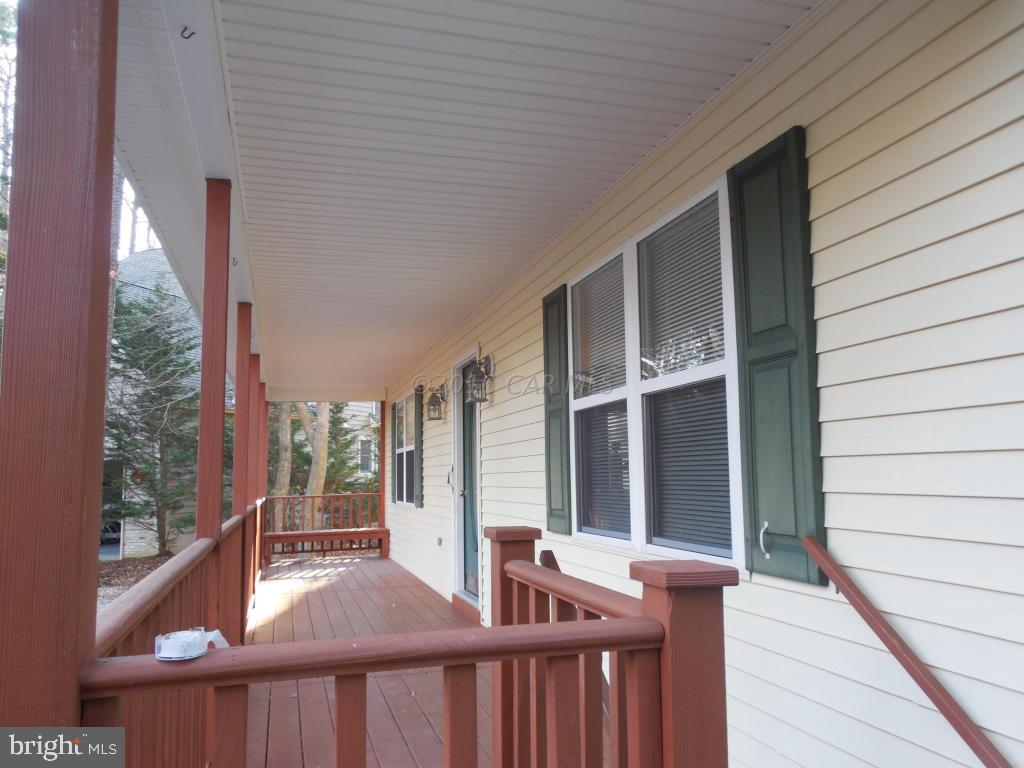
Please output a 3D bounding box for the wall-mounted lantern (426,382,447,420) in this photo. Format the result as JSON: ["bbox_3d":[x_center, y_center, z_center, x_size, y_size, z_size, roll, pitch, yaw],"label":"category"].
[{"bbox_3d":[-0.746,0.175,7.287,0.185,0.345,0.144,1,-7,-17],"label":"wall-mounted lantern"}]

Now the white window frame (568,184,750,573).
[{"bbox_3d":[0.579,0.032,3.322,0.080,1.383,1.627,1,-7,-17],"label":"white window frame"}]

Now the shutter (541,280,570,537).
[{"bbox_3d":[0.261,0.150,4.240,0.030,1.371,0.361,1,-7,-17],"label":"shutter"}]

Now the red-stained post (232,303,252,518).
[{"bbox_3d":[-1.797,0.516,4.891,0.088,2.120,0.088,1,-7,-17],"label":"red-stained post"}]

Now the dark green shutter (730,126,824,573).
[{"bbox_3d":[0.836,-0.086,2.364,0.030,1.371,0.360,1,-7,-17],"label":"dark green shutter"}]

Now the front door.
[{"bbox_3d":[-0.294,0.801,6.367,0.050,2.018,0.855,1,-7,-17],"label":"front door"}]

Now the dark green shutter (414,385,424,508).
[{"bbox_3d":[-1.065,0.736,8.564,0.030,1.382,0.375,1,-7,-17],"label":"dark green shutter"}]

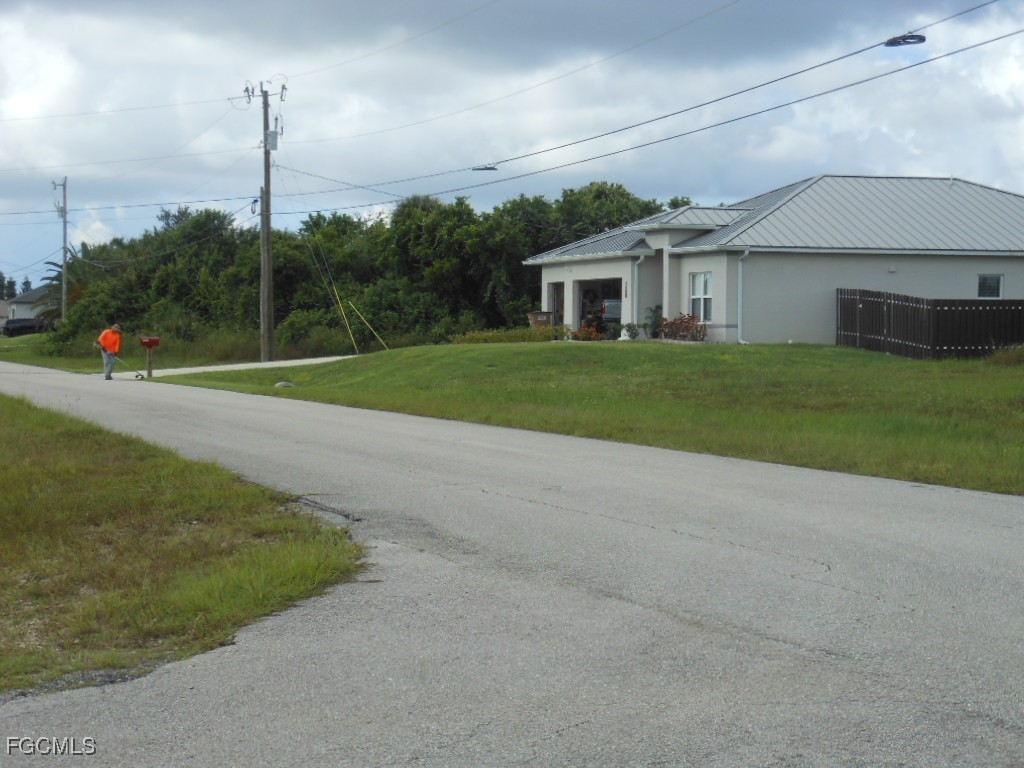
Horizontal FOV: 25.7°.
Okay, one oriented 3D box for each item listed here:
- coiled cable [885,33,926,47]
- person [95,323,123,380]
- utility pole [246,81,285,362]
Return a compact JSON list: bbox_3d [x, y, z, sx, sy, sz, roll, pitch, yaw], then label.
[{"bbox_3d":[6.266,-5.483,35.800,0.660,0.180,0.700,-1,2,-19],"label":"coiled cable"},{"bbox_3d":[-11.920,-0.947,66.500,0.600,1.680,0.680,1,2,41],"label":"person"},{"bbox_3d":[-9.320,-6.163,85.000,1.350,10.600,0.700,0,1,-18],"label":"utility pole"}]

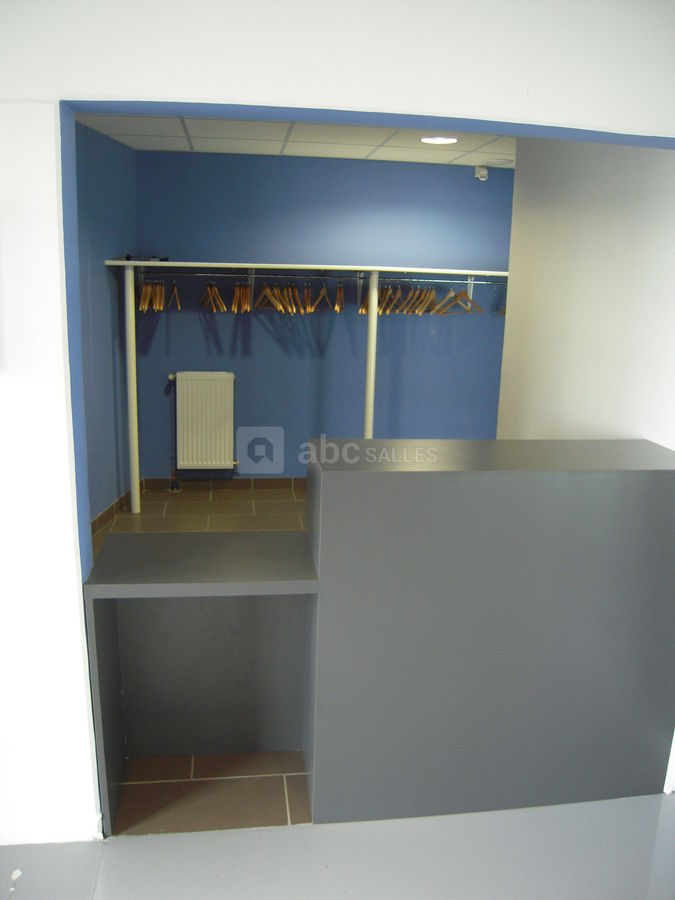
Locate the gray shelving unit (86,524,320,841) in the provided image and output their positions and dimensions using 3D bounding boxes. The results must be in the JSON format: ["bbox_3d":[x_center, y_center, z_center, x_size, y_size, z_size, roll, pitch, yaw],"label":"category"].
[{"bbox_3d":[-0.393,0.694,2.210,0.615,0.797,0.376,0,14,-8],"label":"gray shelving unit"}]

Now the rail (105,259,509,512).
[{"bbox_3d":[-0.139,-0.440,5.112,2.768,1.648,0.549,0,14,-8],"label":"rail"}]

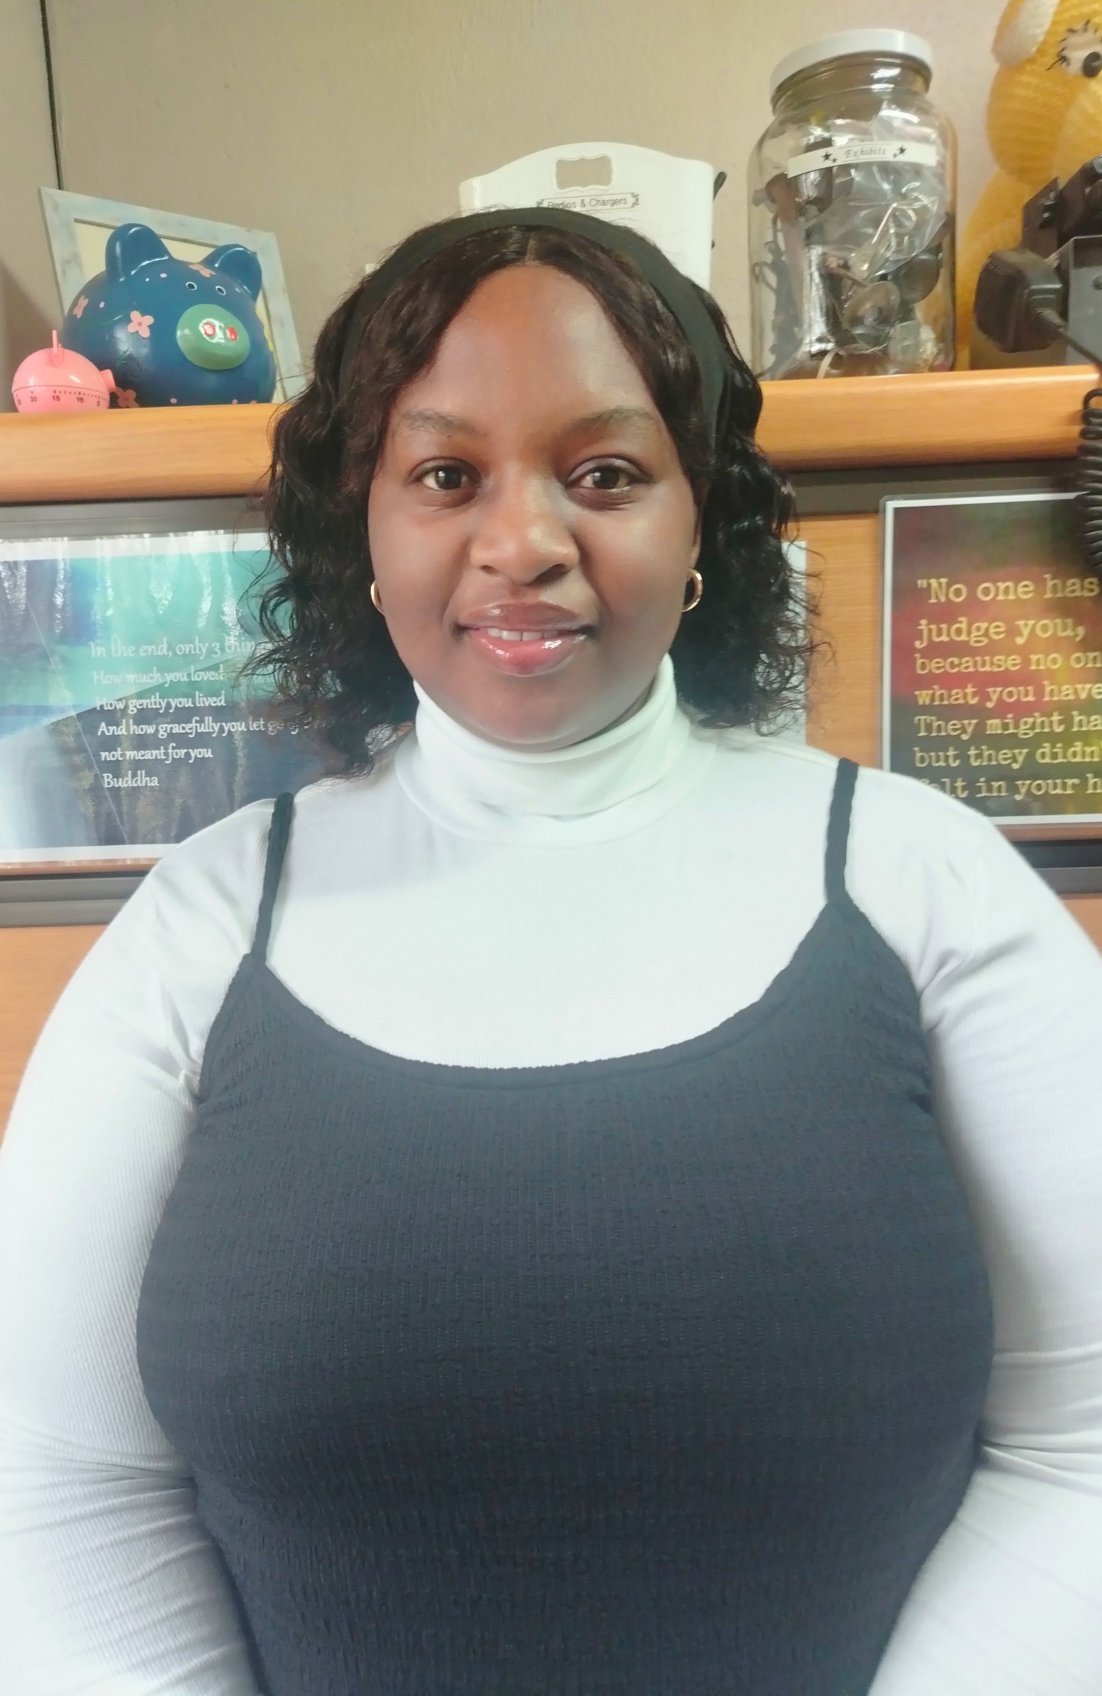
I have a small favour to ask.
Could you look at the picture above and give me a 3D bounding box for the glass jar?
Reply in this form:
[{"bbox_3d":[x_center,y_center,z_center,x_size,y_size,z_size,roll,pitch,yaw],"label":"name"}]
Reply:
[{"bbox_3d":[0.224,-0.445,0.879,0.150,0.250,0.150,-2,9,2],"label":"glass jar"}]

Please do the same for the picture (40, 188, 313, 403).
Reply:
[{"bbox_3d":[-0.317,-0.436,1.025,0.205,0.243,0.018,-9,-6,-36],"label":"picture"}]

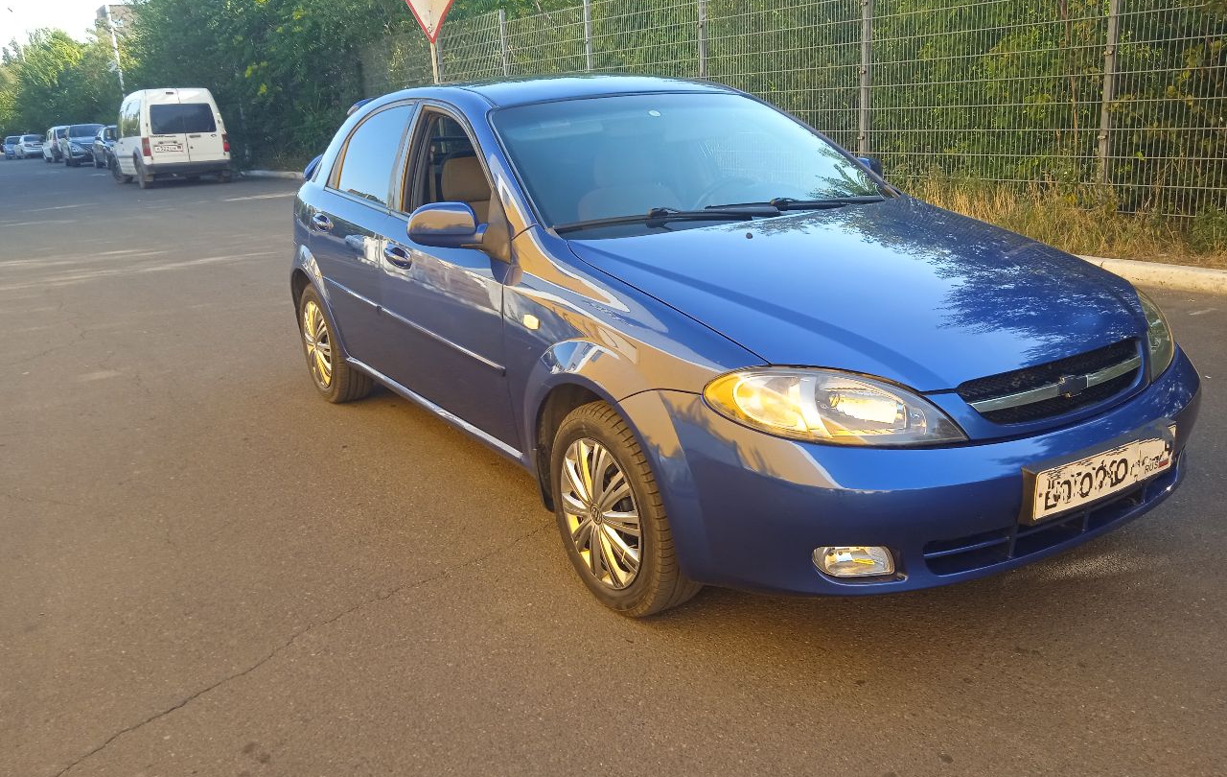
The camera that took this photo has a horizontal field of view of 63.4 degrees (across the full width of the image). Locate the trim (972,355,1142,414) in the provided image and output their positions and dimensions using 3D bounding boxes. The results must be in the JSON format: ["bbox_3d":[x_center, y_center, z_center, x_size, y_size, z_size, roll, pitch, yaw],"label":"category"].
[{"bbox_3d":[1.062,-0.012,2.321,0.650,0.060,0.050,-12,18,-30],"label":"trim"}]

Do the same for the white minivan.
[{"bbox_3d":[-10.078,-5.598,22.300,1.790,1.970,4.500,-13,19,-33],"label":"white minivan"}]

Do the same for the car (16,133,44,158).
[{"bbox_3d":[-36.229,-15.149,61.854,1.720,1.470,4.400,-13,19,-33],"label":"car"}]

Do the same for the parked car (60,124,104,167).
[{"bbox_3d":[-21.348,-9.937,40.517,1.800,1.620,4.400,-13,19,-33],"label":"parked car"}]

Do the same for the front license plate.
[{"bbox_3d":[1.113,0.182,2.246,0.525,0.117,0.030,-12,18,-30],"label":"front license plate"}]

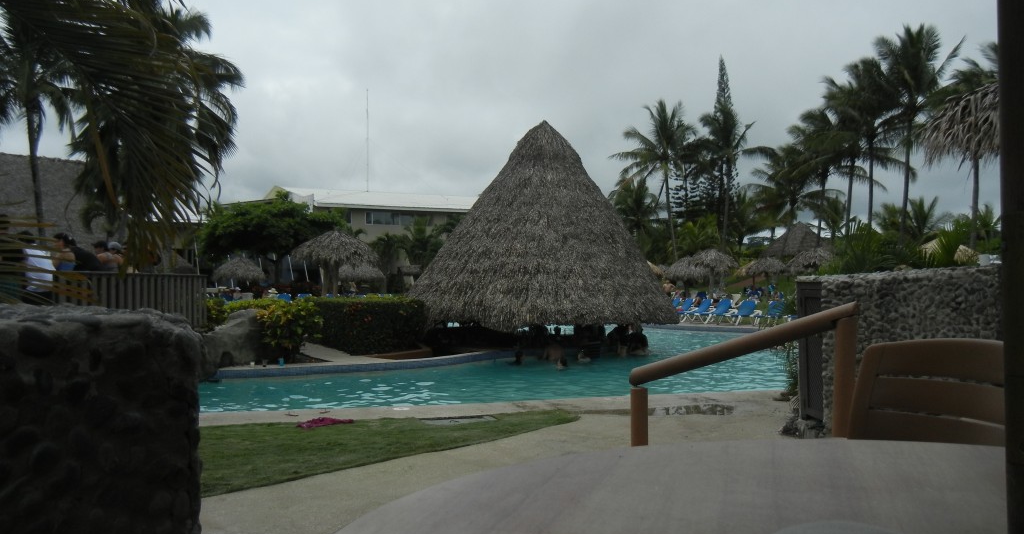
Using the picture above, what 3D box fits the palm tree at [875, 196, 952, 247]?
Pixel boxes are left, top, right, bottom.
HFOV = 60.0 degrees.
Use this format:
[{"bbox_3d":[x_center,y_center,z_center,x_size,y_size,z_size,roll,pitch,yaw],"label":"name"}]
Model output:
[{"bbox_3d":[24.429,-1.403,54.000,4.746,5.895,4.700,0,0,0],"label":"palm tree"}]

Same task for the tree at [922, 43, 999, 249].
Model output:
[{"bbox_3d":[24.075,-5.416,46.000,5.200,12.200,5.200,0,-1,0],"label":"tree"}]

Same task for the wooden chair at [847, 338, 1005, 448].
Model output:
[{"bbox_3d":[0.720,0.560,1.520,0.580,0.870,0.560,0,0,-43],"label":"wooden chair"}]

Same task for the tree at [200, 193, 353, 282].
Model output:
[{"bbox_3d":[-13.915,-0.967,52.000,9.000,6.700,8.000,0,-1,0],"label":"tree"}]

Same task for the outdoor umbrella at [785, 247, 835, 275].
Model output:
[{"bbox_3d":[18.866,0.177,56.000,2.966,2.814,3.000,0,0,0],"label":"outdoor umbrella"}]

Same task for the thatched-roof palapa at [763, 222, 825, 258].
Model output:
[{"bbox_3d":[25.645,-1.487,80.000,6.400,5.200,6.400,0,-1,0],"label":"thatched-roof palapa"}]

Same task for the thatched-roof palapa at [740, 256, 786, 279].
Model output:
[{"bbox_3d":[15.424,0.761,54.000,2.600,2.700,2.600,0,-1,0],"label":"thatched-roof palapa"}]

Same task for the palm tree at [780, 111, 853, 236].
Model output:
[{"bbox_3d":[20.586,-4.699,60.000,5.000,12.200,5.000,0,-1,0],"label":"palm tree"}]

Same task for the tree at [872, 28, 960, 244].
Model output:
[{"bbox_3d":[22.845,-6.093,50.000,5.070,15.251,5.000,0,0,0],"label":"tree"}]

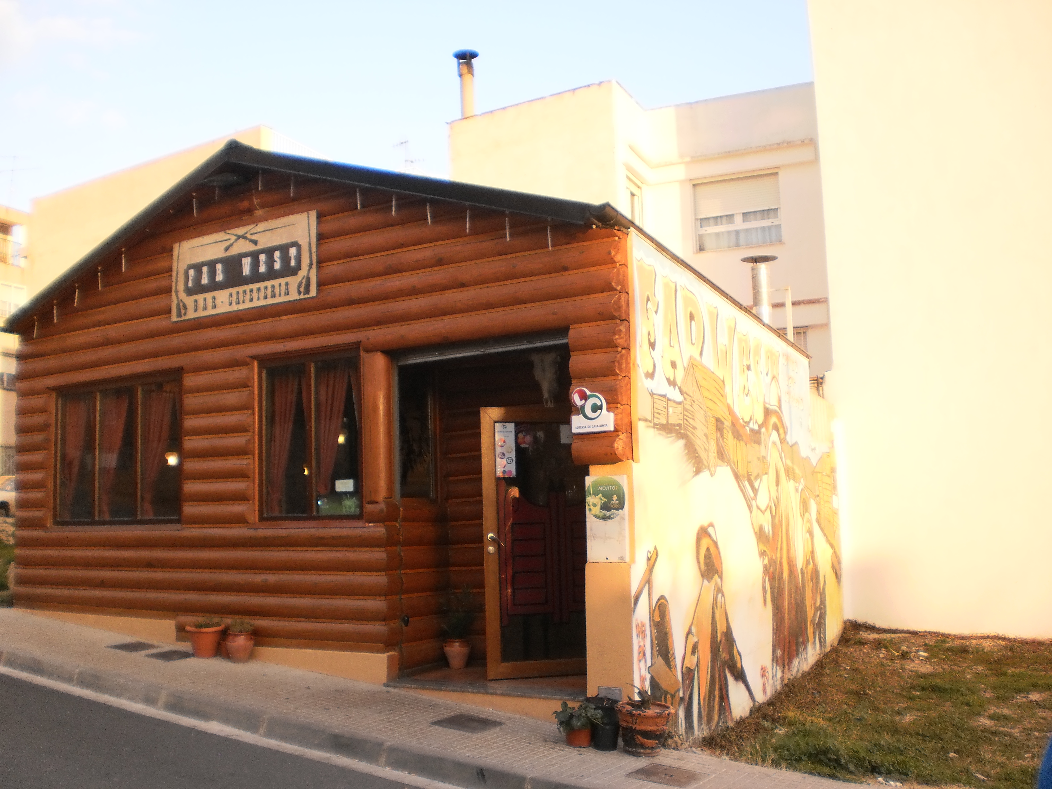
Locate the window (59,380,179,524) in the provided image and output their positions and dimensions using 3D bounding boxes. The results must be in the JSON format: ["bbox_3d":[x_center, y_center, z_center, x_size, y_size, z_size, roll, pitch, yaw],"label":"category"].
[{"bbox_3d":[-3.818,0.550,10.257,1.872,1.311,0.140,-5,-7,33],"label":"window"}]

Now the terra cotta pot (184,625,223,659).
[{"bbox_3d":[-2.689,2.066,9.159,0.326,0.247,0.326,-2,-5,0],"label":"terra cotta pot"}]

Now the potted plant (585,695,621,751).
[{"bbox_3d":[0.480,2.043,6.839,0.226,0.316,0.226,3,-3,0],"label":"potted plant"}]

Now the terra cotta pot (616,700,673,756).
[{"bbox_3d":[0.751,2.104,6.894,0.358,0.292,0.358,-2,-5,0],"label":"terra cotta pot"}]

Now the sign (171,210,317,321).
[{"bbox_3d":[-2.430,-1.077,9.382,1.789,0.711,0.040,-5,-7,33],"label":"sign"}]

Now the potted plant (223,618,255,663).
[{"bbox_3d":[-2.349,2.015,8.961,0.255,0.335,0.250,-2,-5,0],"label":"potted plant"}]

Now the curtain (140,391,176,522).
[{"bbox_3d":[-3.407,0.541,10.117,0.489,1.211,0.100,-5,-7,33],"label":"curtain"}]

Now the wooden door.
[{"bbox_3d":[0.166,1.114,8.388,1.000,2.040,0.060,0,-6,-16],"label":"wooden door"}]

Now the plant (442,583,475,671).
[{"bbox_3d":[-0.559,1.904,9.017,0.270,0.677,0.270,-2,-6,0],"label":"plant"}]

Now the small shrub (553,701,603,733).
[{"bbox_3d":[0.328,2.041,6.930,0.310,0.190,0.290,-2,-5,0],"label":"small shrub"}]

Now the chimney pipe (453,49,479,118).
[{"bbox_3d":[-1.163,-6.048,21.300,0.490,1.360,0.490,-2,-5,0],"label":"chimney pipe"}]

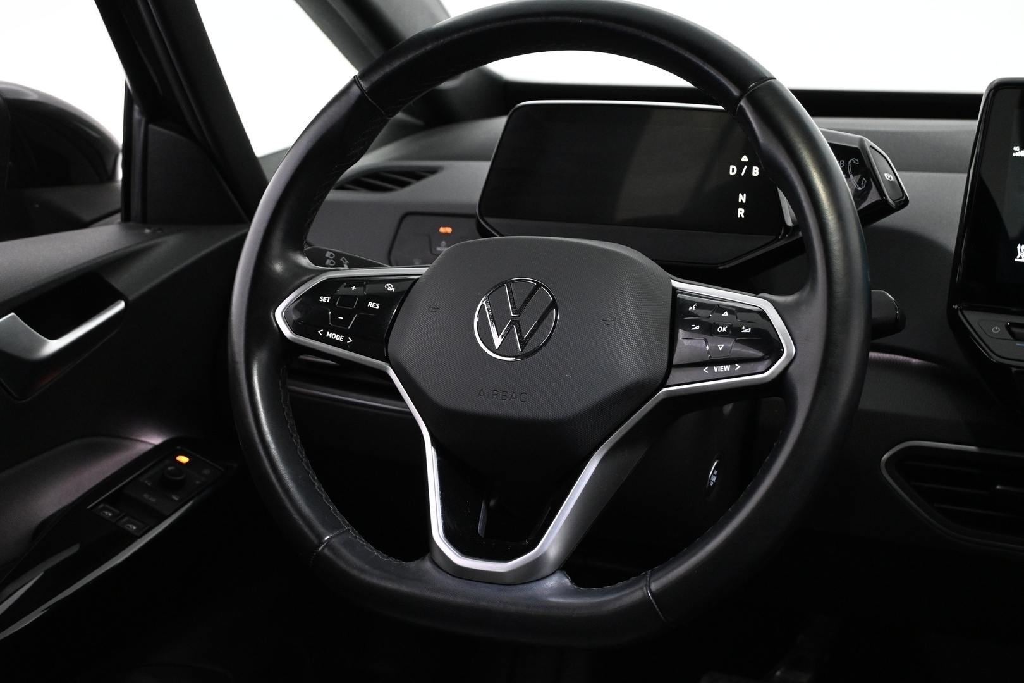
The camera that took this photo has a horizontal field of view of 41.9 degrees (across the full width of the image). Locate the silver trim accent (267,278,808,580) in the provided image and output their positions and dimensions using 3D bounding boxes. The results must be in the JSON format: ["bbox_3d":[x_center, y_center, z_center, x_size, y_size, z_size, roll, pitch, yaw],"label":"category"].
[{"bbox_3d":[0.001,0.045,0.730,0.300,0.172,0.042,4,-9,20],"label":"silver trim accent"}]

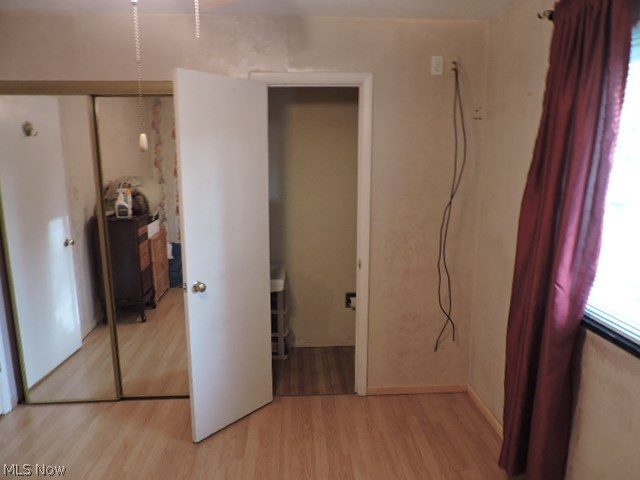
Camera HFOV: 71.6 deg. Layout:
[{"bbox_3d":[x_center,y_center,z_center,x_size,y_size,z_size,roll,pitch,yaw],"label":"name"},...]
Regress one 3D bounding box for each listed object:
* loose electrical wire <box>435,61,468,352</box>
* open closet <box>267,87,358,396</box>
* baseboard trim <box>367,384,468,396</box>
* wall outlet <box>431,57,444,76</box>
[{"bbox_3d":[0.851,-0.160,2.835,0.142,1.875,0.045,-1,10,-3],"label":"loose electrical wire"},{"bbox_3d":[-0.065,0.007,3.231,0.585,2.030,0.780,-1,10,-3],"label":"open closet"},{"bbox_3d":[0.677,1.038,3.054,0.704,0.063,0.014,-1,10,-3],"label":"baseboard trim"},{"bbox_3d":[0.714,-1.053,2.686,0.073,0.113,0.010,-1,10,-3],"label":"wall outlet"}]

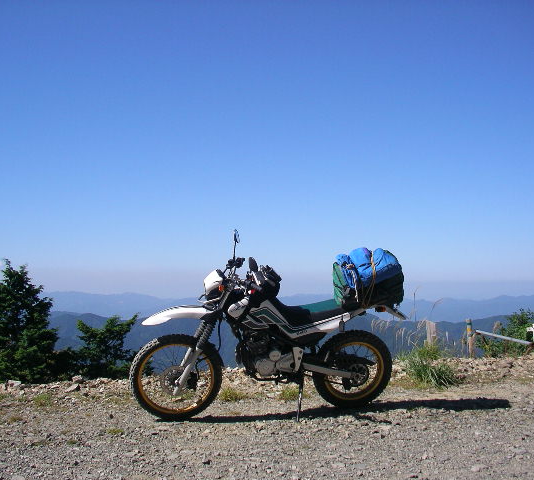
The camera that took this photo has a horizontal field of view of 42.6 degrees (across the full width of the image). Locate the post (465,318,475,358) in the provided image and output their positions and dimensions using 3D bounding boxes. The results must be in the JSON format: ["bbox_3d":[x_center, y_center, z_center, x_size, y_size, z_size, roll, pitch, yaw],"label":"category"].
[{"bbox_3d":[2.912,1.425,9.800,0.090,0.600,0.090,0,-4,0],"label":"post"}]

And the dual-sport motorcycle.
[{"bbox_3d":[0.045,0.675,5.141,2.120,1.330,0.820,0,5,-9],"label":"dual-sport motorcycle"}]

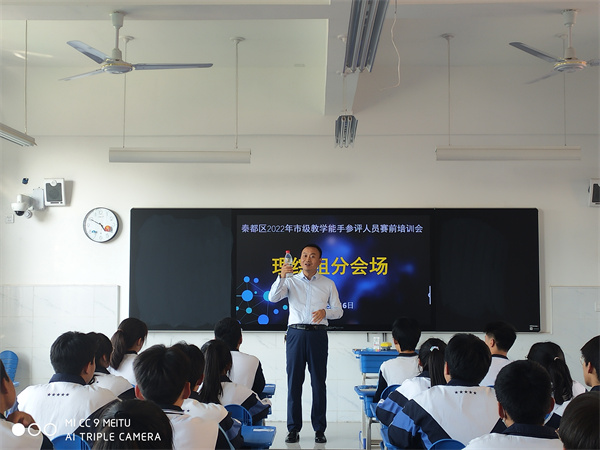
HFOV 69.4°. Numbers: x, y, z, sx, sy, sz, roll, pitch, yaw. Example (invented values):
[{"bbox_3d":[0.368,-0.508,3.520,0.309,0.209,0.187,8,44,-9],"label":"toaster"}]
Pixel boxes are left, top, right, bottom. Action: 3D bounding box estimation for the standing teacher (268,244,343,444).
[{"bbox_3d":[0.054,1.046,3.888,0.660,1.740,0.420,0,-3,3],"label":"standing teacher"}]

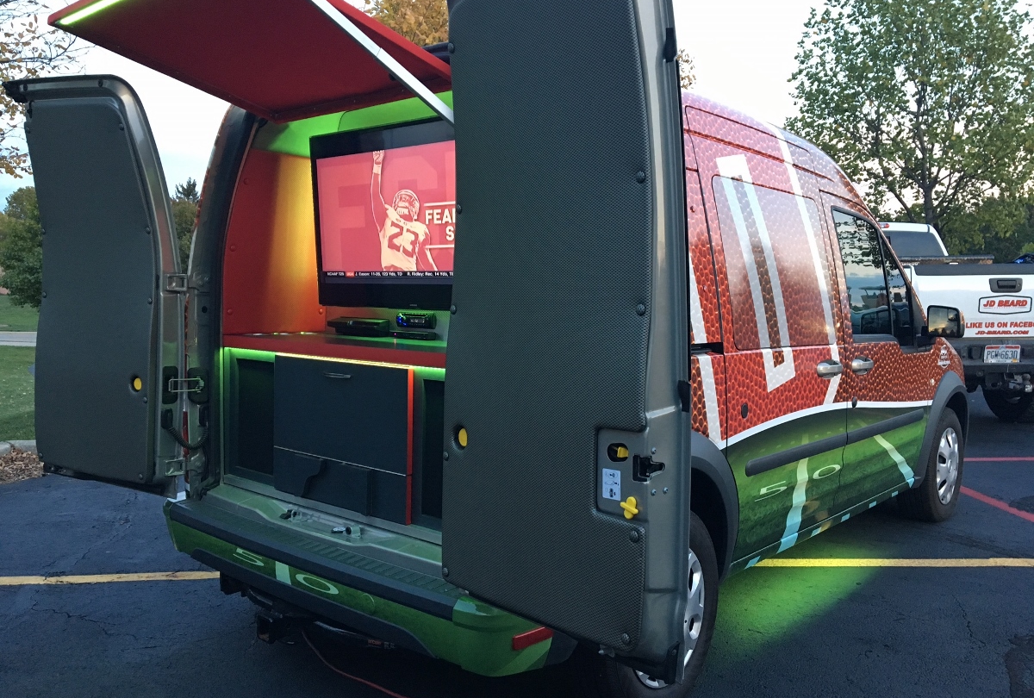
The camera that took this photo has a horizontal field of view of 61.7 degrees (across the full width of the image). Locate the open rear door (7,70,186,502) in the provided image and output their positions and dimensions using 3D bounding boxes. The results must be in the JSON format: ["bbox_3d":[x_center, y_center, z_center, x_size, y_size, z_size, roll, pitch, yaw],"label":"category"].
[{"bbox_3d":[-1.565,-0.230,3.219,0.780,1.480,0.210,3,4,29],"label":"open rear door"}]

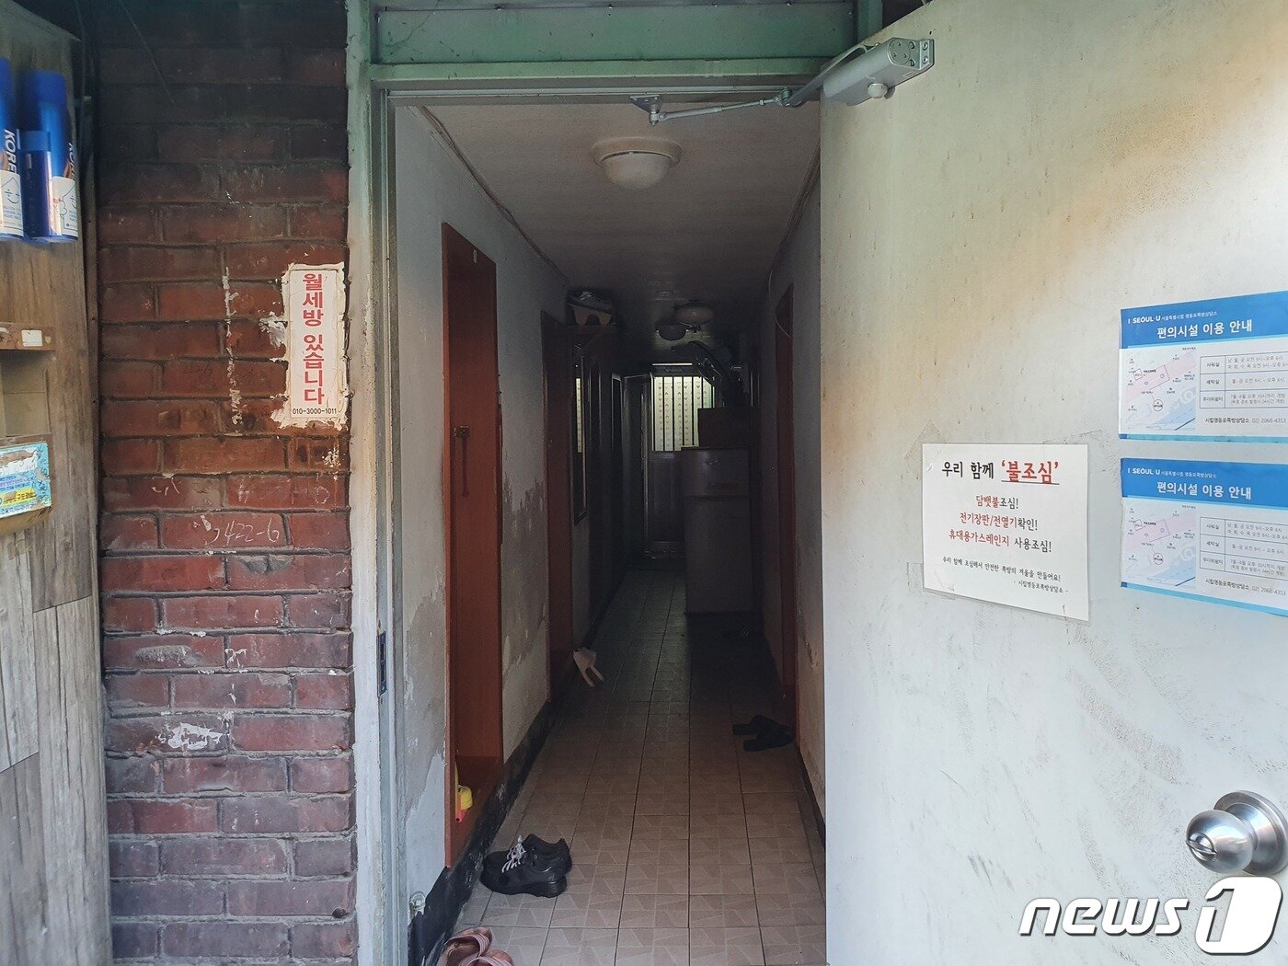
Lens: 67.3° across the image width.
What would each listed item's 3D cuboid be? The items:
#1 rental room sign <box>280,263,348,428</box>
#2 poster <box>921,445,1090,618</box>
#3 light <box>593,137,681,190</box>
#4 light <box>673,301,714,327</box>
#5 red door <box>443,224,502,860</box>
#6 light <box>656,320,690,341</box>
[{"bbox_3d":[-0.562,-0.236,1.650,0.110,0.275,0.010,0,2,2],"label":"rental room sign"},{"bbox_3d":[0.467,0.055,1.277,0.010,0.210,0.290,-3,3,-25],"label":"poster"},{"bbox_3d":[-0.020,-0.947,2.927,0.266,0.112,0.266,0,2,3],"label":"light"},{"bbox_3d":[0.323,-1.087,6.259,0.260,0.125,0.260,0,2,3],"label":"light"},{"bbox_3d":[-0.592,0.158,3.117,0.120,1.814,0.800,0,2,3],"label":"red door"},{"bbox_3d":[0.217,-1.139,7.302,0.258,0.125,0.258,0,2,3],"label":"light"}]

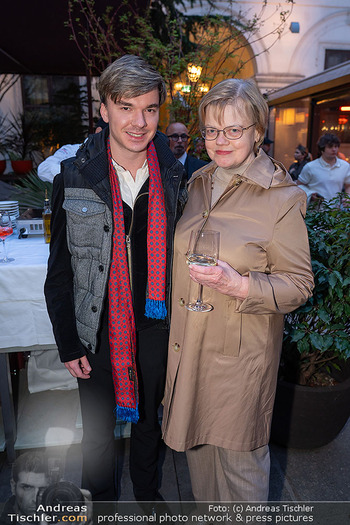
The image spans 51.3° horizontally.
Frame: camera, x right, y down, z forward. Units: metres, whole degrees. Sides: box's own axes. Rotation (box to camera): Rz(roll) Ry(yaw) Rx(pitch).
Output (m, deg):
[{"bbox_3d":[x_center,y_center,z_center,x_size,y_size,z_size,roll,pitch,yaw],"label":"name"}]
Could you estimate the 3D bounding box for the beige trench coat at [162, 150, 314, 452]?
[{"bbox_3d":[0.200,0.147,1.201,0.540,0.990,0.380,8,16,29],"label":"beige trench coat"}]

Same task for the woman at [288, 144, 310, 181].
[{"bbox_3d":[1.770,-0.821,5.258,0.330,1.680,0.460,-5,15,-19],"label":"woman"}]

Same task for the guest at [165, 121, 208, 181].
[{"bbox_3d":[0.050,-0.166,2.793,0.520,1.700,0.340,-2,14,-8],"label":"guest"}]

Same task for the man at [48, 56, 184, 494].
[{"bbox_3d":[-0.200,0.253,1.331,0.540,1.780,0.360,-4,16,-13],"label":"man"}]

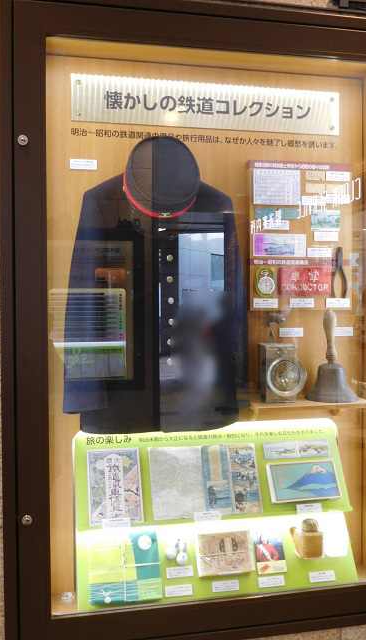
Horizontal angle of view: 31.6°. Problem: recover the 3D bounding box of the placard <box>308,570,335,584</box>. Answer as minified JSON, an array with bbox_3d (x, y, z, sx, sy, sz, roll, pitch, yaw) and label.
[{"bbox_3d":[0.373,0.687,1.729,0.071,0.026,0.005,-1,-27,-12],"label":"placard"}]

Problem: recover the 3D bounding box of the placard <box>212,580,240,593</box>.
[{"bbox_3d":[0.109,0.680,1.649,0.071,0.026,0.004,-1,-30,-12],"label":"placard"}]

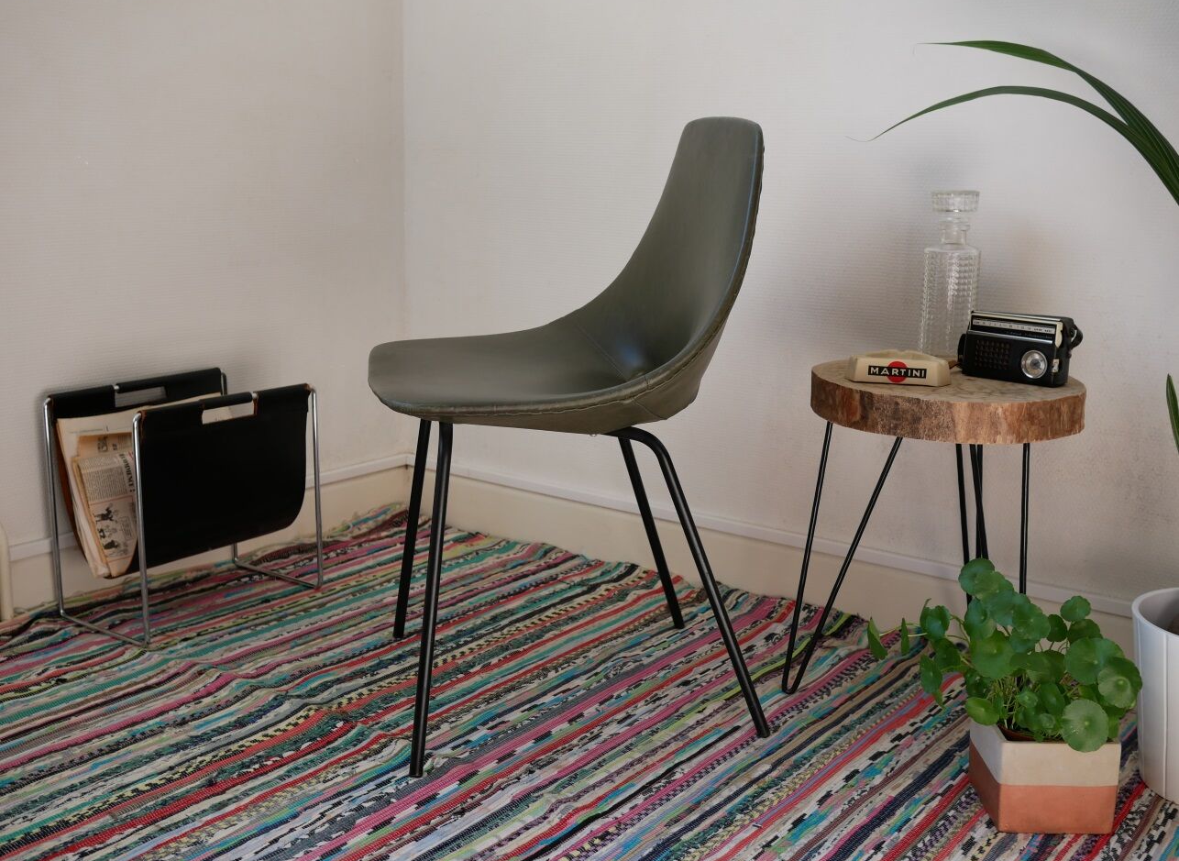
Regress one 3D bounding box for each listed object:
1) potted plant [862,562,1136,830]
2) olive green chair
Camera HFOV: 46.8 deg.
[{"bbox_3d":[0.479,0.298,1.604,0.306,0.302,0.219,1,12,0],"label":"potted plant"},{"bbox_3d":[-0.037,-0.026,1.882,0.510,0.805,0.506,-2,12,-13],"label":"olive green chair"}]

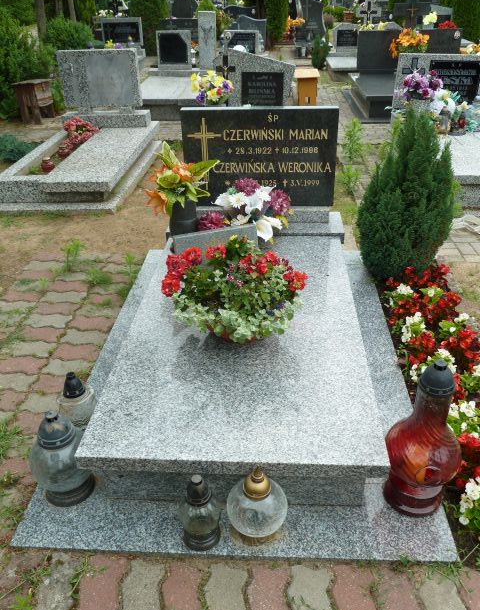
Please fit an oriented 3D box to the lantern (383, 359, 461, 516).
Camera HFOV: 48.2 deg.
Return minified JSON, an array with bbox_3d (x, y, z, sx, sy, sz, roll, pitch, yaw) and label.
[{"bbox_3d":[0.506,0.349,1.479,0.210,0.500,0.210,0,32,4],"label":"lantern"}]

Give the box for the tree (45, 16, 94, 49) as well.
[{"bbox_3d":[-3.140,-4.976,10.179,0.850,0.940,0.800,0,31,4],"label":"tree"}]

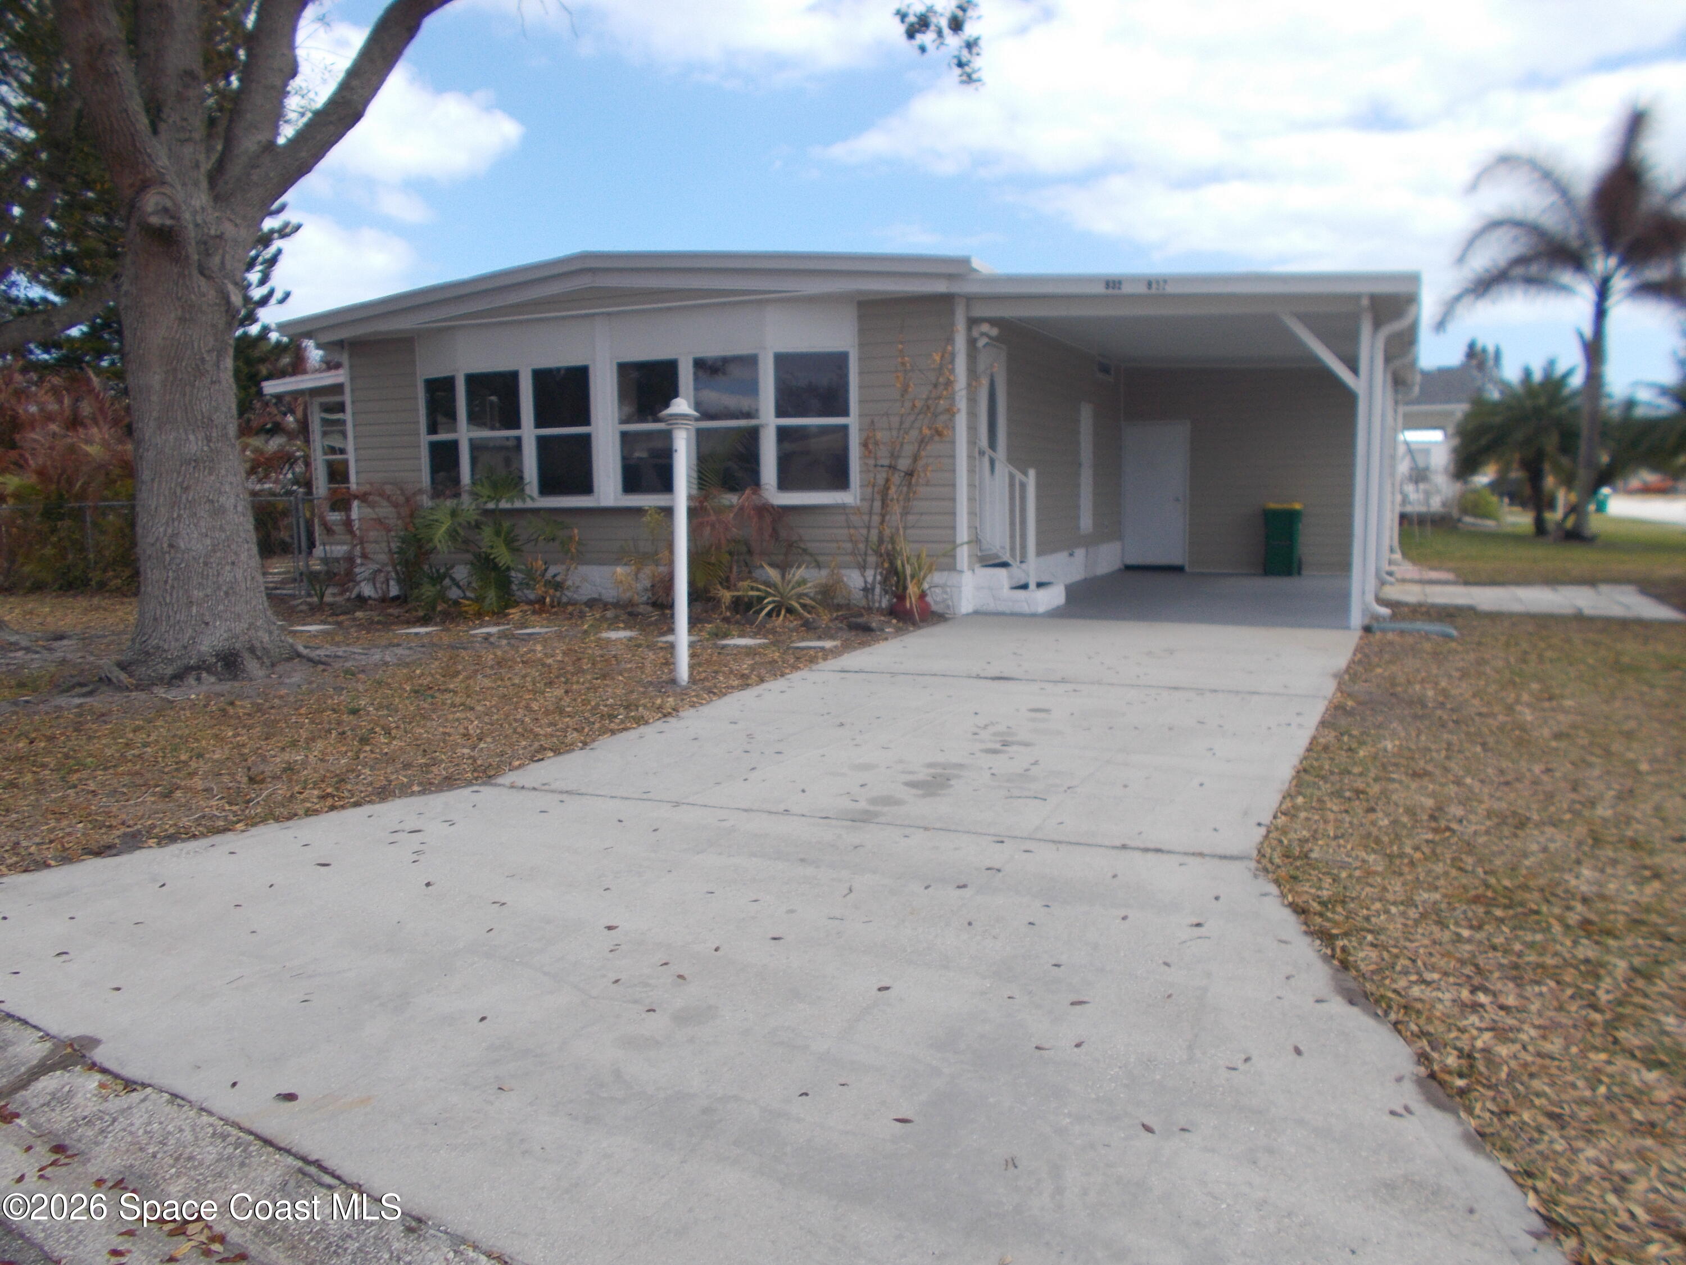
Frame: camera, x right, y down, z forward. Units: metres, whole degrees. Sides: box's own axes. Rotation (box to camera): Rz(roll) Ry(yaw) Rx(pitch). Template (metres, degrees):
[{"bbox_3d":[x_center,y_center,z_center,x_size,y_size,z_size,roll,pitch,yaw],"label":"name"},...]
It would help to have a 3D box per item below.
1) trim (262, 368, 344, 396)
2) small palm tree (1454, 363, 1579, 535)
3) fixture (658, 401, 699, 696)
[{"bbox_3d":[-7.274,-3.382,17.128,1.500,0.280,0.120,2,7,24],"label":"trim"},{"bbox_3d":[14.613,-3.953,27.414,2.750,3.700,2.750,2,7,24],"label":"small palm tree"},{"bbox_3d":[-1.026,-0.555,7.957,0.290,1.830,0.290,-1,6,0],"label":"fixture"}]

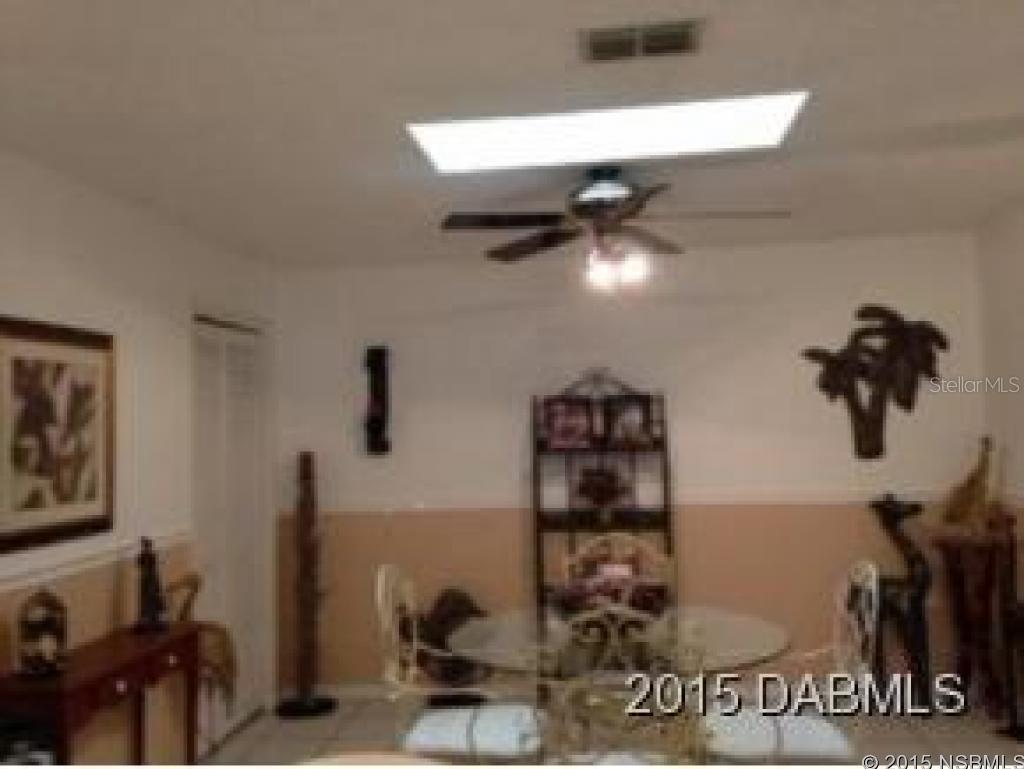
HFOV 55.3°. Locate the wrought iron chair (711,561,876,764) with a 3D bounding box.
[{"bbox_3d":[0.912,1.099,3.251,0.570,1.000,0.470,-2,-2,6],"label":"wrought iron chair"}]

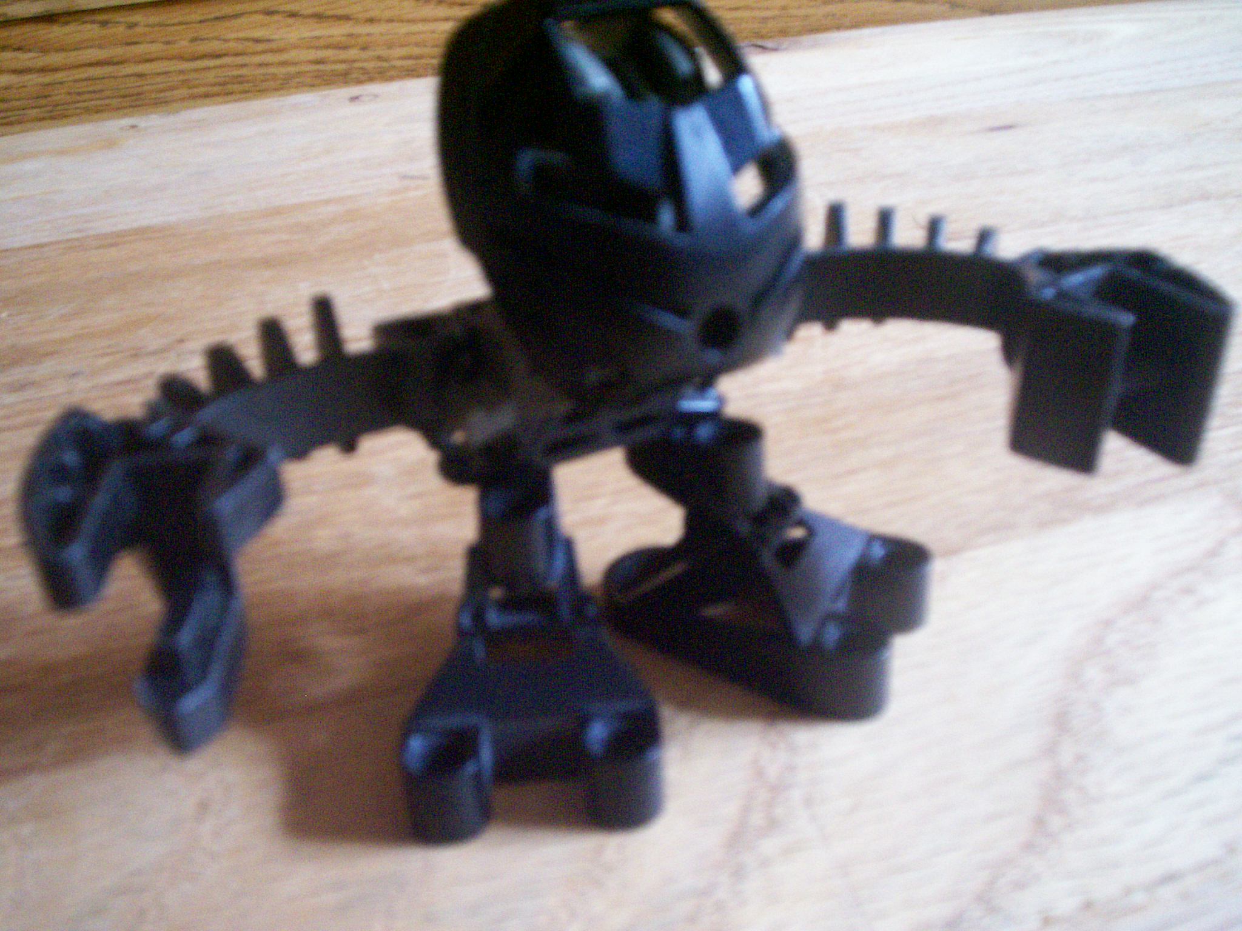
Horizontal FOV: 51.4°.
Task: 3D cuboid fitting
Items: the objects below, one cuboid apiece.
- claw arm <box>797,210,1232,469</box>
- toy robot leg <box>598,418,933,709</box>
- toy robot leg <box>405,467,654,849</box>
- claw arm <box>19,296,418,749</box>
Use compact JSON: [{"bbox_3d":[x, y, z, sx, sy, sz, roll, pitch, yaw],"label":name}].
[{"bbox_3d":[0.037,-0.015,0.133,0.046,0.022,0.020,8,31,17],"label":"claw arm"},{"bbox_3d":[0.014,0.007,0.138,0.034,0.025,0.024,10,31,20],"label":"toy robot leg"},{"bbox_3d":[-0.009,0.015,0.125,0.024,0.025,0.034,-3,29,-2],"label":"toy robot leg"},{"bbox_3d":[-0.033,0.001,0.108,0.020,0.023,0.042,8,31,17],"label":"claw arm"}]

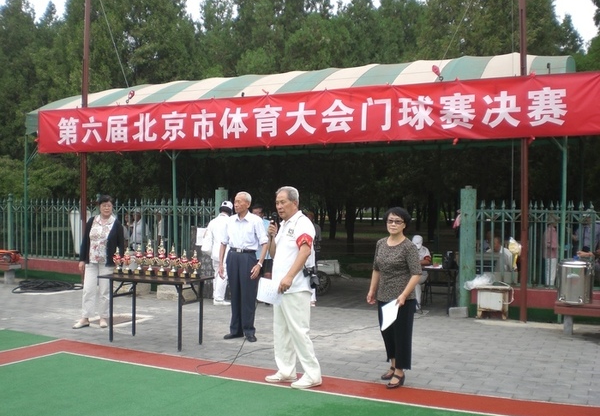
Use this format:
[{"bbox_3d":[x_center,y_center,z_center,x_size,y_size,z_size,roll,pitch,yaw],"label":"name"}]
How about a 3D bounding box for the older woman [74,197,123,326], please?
[{"bbox_3d":[-2.508,0.669,8.200,0.600,1.649,0.360,0,0,-7],"label":"older woman"}]

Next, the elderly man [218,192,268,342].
[{"bbox_3d":[-0.641,0.653,7.500,0.540,1.690,0.330,1,1,19],"label":"elderly man"}]

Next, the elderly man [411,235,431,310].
[{"bbox_3d":[1.835,1.007,10.200,0.560,1.161,0.700,1,0,30],"label":"elderly man"}]

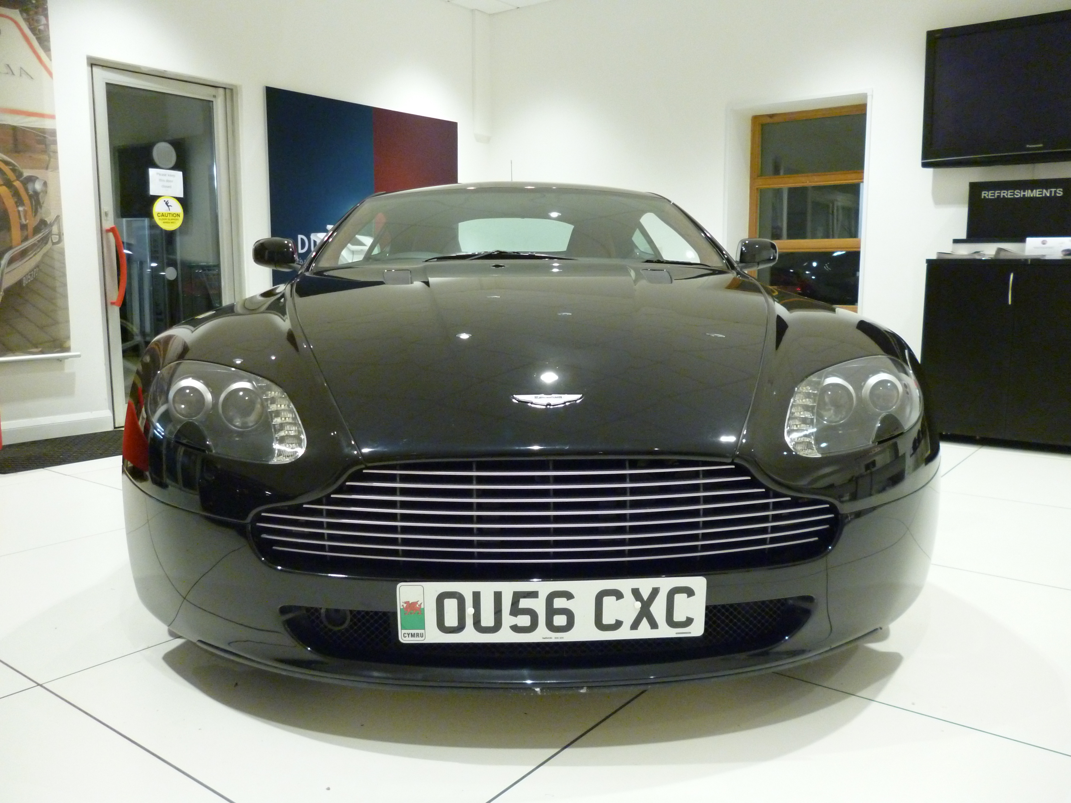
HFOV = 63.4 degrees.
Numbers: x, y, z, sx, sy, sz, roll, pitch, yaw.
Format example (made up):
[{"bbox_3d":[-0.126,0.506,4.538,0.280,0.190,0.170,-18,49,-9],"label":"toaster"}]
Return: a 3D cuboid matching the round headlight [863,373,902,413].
[{"bbox_3d":[0.748,-0.019,1.865,0.086,0.088,0.065,0,7,-3],"label":"round headlight"}]

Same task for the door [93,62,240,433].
[{"bbox_3d":[-2.203,-0.896,5.231,0.060,2.040,0.840,6,9,37],"label":"door"}]

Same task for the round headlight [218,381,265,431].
[{"bbox_3d":[-0.590,0.009,1.740,0.095,0.098,0.065,0,7,-3],"label":"round headlight"}]

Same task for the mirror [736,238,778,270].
[{"bbox_3d":[0.868,-0.578,3.390,0.180,0.125,0.130,0,7,-3],"label":"mirror"}]

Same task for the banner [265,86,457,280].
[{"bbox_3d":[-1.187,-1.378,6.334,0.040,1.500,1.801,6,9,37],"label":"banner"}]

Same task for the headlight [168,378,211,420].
[{"bbox_3d":[-0.717,-0.006,1.797,0.088,0.088,0.065,0,7,-3],"label":"headlight"}]

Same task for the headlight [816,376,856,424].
[{"bbox_3d":[0.622,-0.002,1.800,0.095,0.098,0.065,0,7,-3],"label":"headlight"}]

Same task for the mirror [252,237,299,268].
[{"bbox_3d":[-0.988,-0.564,3.300,0.185,0.125,0.130,0,7,-3],"label":"mirror"}]

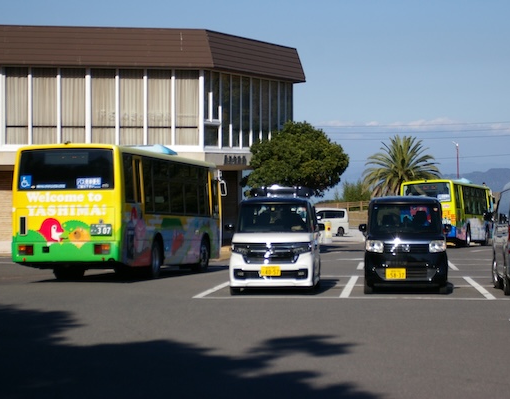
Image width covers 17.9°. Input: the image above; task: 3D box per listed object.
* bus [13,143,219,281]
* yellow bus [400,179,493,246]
[{"bbox_3d":[-2.970,0.277,37.737,2.350,2.920,8.990,0,-1,12],"label":"bus"},{"bbox_3d":[8.548,0.504,71.136,2.350,2.920,8.990,0,-1,18],"label":"yellow bus"}]

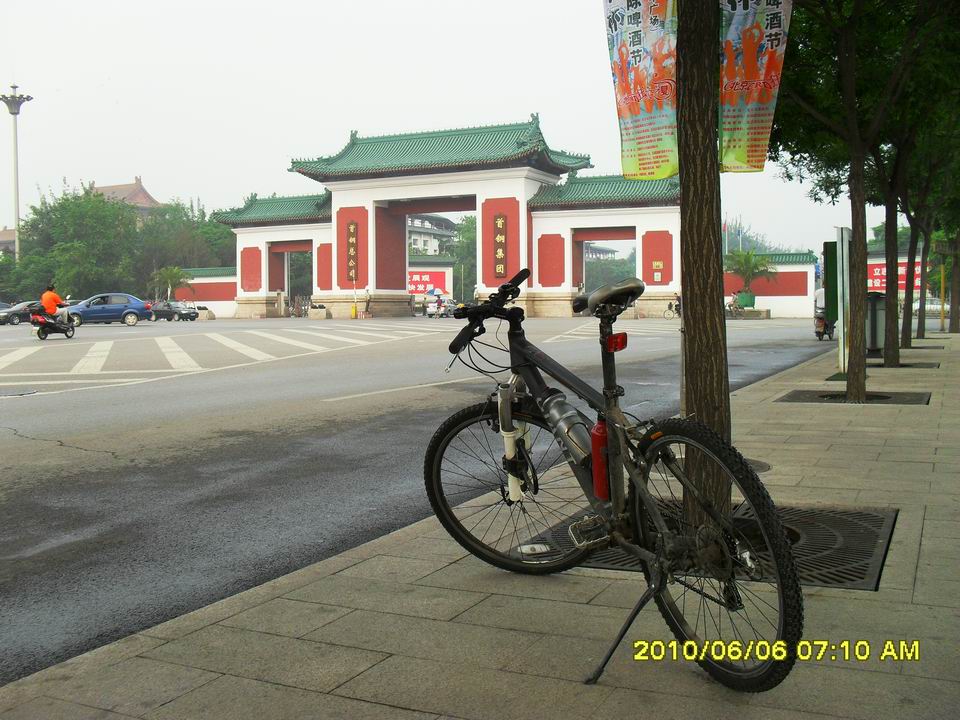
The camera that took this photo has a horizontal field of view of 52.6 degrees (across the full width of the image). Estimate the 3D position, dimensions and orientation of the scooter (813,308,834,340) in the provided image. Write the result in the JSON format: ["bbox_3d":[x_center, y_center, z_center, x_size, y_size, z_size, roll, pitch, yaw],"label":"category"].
[{"bbox_3d":[9.389,-1.030,26.300,0.660,1.050,1.720,1,4,30],"label":"scooter"}]

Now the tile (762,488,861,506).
[{"bbox_3d":[1.514,0.673,4.760,0.633,0.050,0.307,0,3,26],"label":"tile"}]

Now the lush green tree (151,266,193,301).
[{"bbox_3d":[-23.203,-5.716,73.000,3.100,2.750,3.100,0,4,11],"label":"lush green tree"}]

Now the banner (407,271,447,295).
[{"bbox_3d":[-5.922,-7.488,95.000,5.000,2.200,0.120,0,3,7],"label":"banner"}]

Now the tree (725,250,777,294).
[{"bbox_3d":[16.598,-5.471,60.000,3.100,2.600,3.000,1,3,26],"label":"tree"}]

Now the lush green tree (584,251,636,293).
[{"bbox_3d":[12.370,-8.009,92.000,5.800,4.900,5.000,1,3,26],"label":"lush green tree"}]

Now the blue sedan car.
[{"bbox_3d":[-16.700,-2.190,42.700,4.500,1.450,1.730,-3,4,-37],"label":"blue sedan car"}]

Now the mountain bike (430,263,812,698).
[{"bbox_3d":[0.305,0.258,2.705,0.610,1.030,1.580,-2,4,-24],"label":"mountain bike"}]

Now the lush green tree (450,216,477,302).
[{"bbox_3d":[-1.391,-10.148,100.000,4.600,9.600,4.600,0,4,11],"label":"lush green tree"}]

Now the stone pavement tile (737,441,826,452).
[{"bbox_3d":[1.925,0.588,6.283,0.626,0.050,0.311,0,3,26],"label":"stone pavement tile"}]

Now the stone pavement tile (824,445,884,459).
[{"bbox_3d":[2.261,0.581,5.873,0.317,0.045,0.605,1,3,26],"label":"stone pavement tile"}]

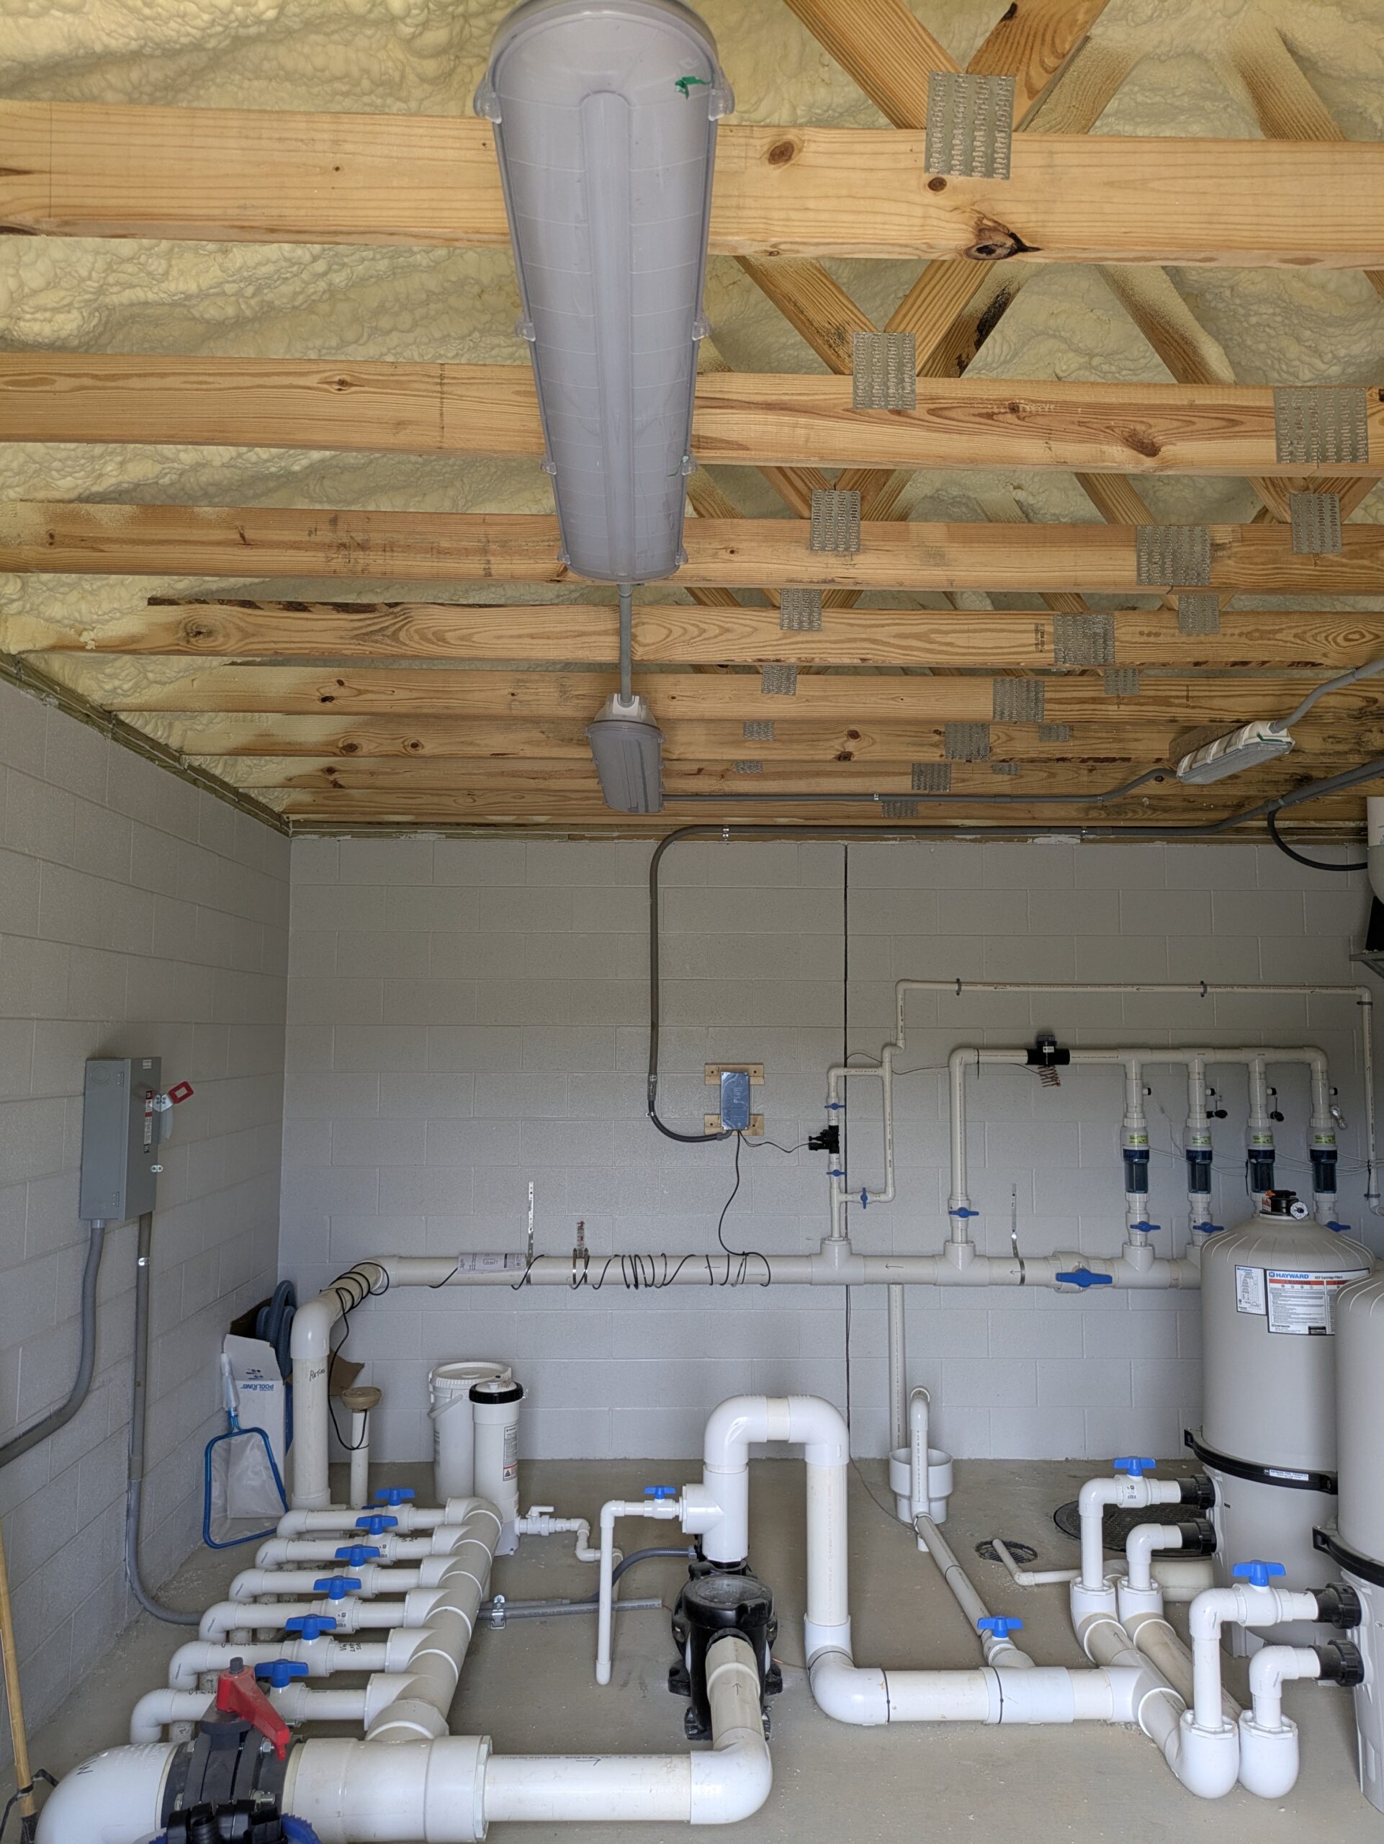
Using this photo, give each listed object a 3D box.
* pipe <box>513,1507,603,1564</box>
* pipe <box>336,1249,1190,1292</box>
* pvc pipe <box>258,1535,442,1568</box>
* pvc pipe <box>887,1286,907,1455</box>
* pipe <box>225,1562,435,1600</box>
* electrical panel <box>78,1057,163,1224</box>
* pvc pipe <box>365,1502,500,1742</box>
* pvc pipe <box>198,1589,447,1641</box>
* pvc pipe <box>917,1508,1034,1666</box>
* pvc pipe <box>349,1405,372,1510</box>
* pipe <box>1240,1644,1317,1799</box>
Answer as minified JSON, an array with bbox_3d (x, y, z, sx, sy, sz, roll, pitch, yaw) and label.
[{"bbox_3d":[-0.459,2.136,4.648,0.337,0.140,0.235,0,-5,-1],"label":"pipe"},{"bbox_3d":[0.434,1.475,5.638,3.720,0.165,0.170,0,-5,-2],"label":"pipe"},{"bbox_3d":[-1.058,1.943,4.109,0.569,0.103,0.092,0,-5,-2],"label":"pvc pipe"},{"bbox_3d":[0.867,1.908,5.608,0.064,0.771,0.064,0,-5,-1],"label":"pvc pipe"},{"bbox_3d":[-1.040,1.918,3.860,0.593,0.103,0.092,0,-5,-2],"label":"pipe"},{"bbox_3d":[-1.636,0.615,3.829,0.126,0.443,0.225,0,-5,-2],"label":"electrical panel"},{"bbox_3d":[-0.704,1.946,3.748,0.200,0.144,1.545,0,-5,-2],"label":"pvc pipe"},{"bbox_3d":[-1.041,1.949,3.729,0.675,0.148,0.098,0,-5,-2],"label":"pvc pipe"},{"bbox_3d":[0.863,2.097,4.231,0.096,0.130,1.048,1,-5,-5],"label":"pvc pipe"},{"bbox_3d":[-1.250,2.034,5.012,0.061,0.398,0.061,0,-5,-1],"label":"pvc pipe"},{"bbox_3d":[1.433,1.937,3.263,0.199,0.319,0.180,0,-5,-1],"label":"pipe"}]

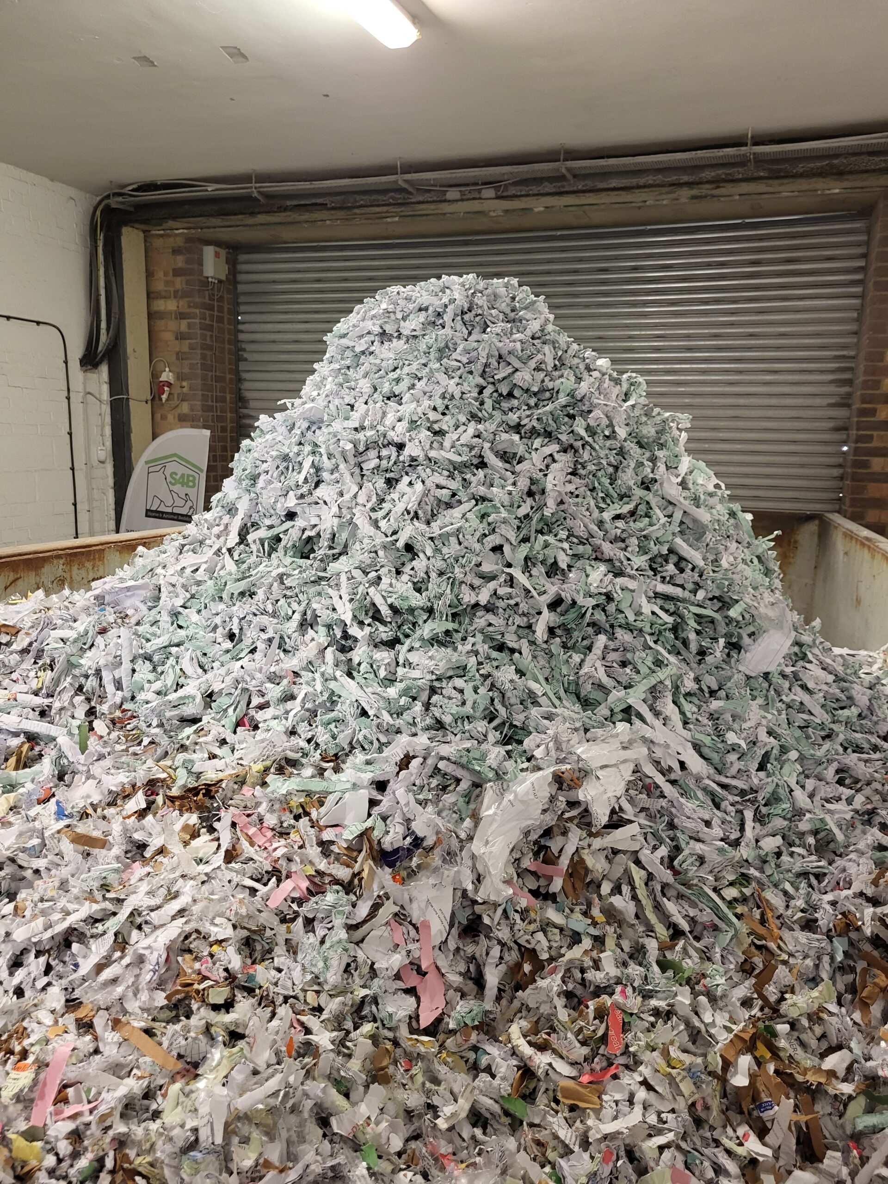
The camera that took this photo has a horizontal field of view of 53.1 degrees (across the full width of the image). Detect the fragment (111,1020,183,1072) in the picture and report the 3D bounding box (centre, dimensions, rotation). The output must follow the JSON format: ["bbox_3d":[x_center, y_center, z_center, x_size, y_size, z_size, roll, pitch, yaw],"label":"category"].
[{"bbox_3d":[-0.297,0.452,0.887,0.100,0.010,0.014,9,12,37],"label":"fragment"}]

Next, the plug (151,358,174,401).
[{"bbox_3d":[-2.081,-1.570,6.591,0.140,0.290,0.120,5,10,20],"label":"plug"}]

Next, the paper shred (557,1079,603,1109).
[{"bbox_3d":[0.128,0.471,0.835,0.042,0.015,0.021,3,9,12],"label":"paper shred"}]

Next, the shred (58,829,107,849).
[{"bbox_3d":[-0.517,0.354,1.275,0.066,0.018,0.022,3,9,12],"label":"shred"}]

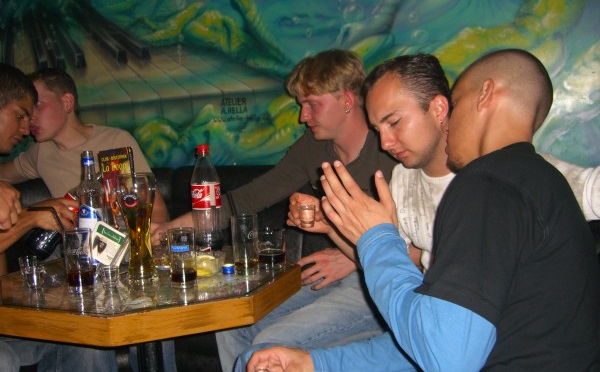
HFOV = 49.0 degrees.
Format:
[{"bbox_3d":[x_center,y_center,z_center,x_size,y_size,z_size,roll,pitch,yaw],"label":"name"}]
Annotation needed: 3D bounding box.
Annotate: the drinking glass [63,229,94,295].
[{"bbox_3d":[-0.466,0.156,1.395,0.061,0.124,0.061,-1,5,0],"label":"drinking glass"}]

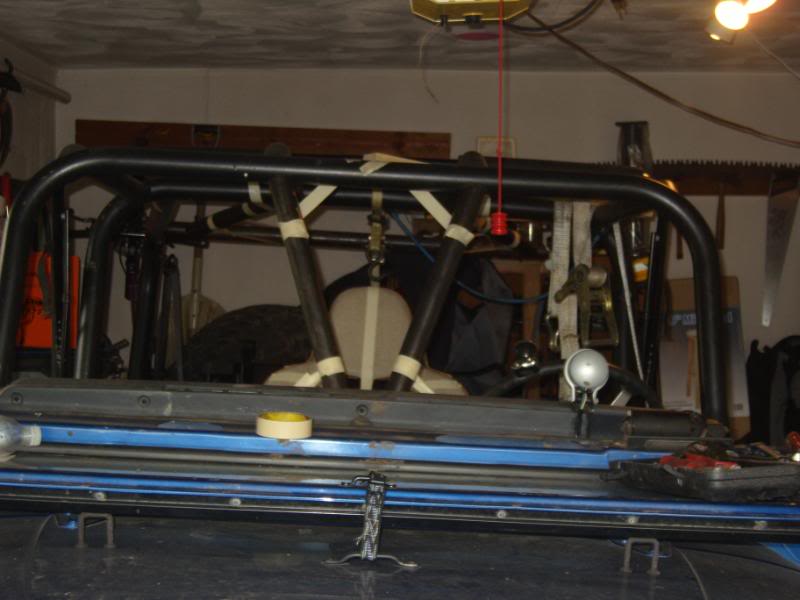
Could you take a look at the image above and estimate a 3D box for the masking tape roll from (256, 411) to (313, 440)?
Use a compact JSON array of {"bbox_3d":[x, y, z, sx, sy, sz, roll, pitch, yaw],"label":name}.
[{"bbox_3d":[-0.170,0.187,2.120,0.082,0.025,0.082,2,4,0],"label":"masking tape roll"}]

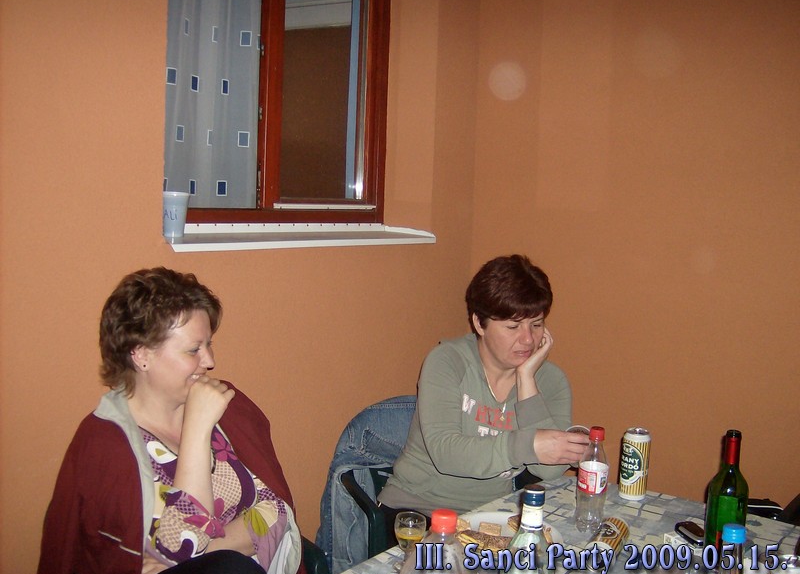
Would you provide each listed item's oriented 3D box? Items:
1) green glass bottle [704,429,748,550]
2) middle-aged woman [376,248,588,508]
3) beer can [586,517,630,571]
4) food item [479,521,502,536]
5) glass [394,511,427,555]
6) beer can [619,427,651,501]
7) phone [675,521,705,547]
[{"bbox_3d":[0.661,0.430,1.678,0.076,0.290,0.076,3,6,0],"label":"green glass bottle"},{"bbox_3d":[0.217,0.570,2.144,0.530,1.310,0.680,-2,8,-38],"label":"middle-aged woman"},{"bbox_3d":[0.419,0.528,1.700,0.066,0.066,0.168,6,7,27],"label":"beer can"},{"bbox_3d":[0.196,0.527,1.789,0.046,0.014,0.045,5,7,15],"label":"food item"},{"bbox_3d":[0.020,0.499,1.618,0.062,0.102,0.062,3,6,0],"label":"glass"},{"bbox_3d":[0.588,0.443,2.077,0.066,0.168,0.066,3,6,0],"label":"beer can"},{"bbox_3d":[0.636,0.532,1.793,0.050,0.017,0.100,0,7,-24],"label":"phone"}]

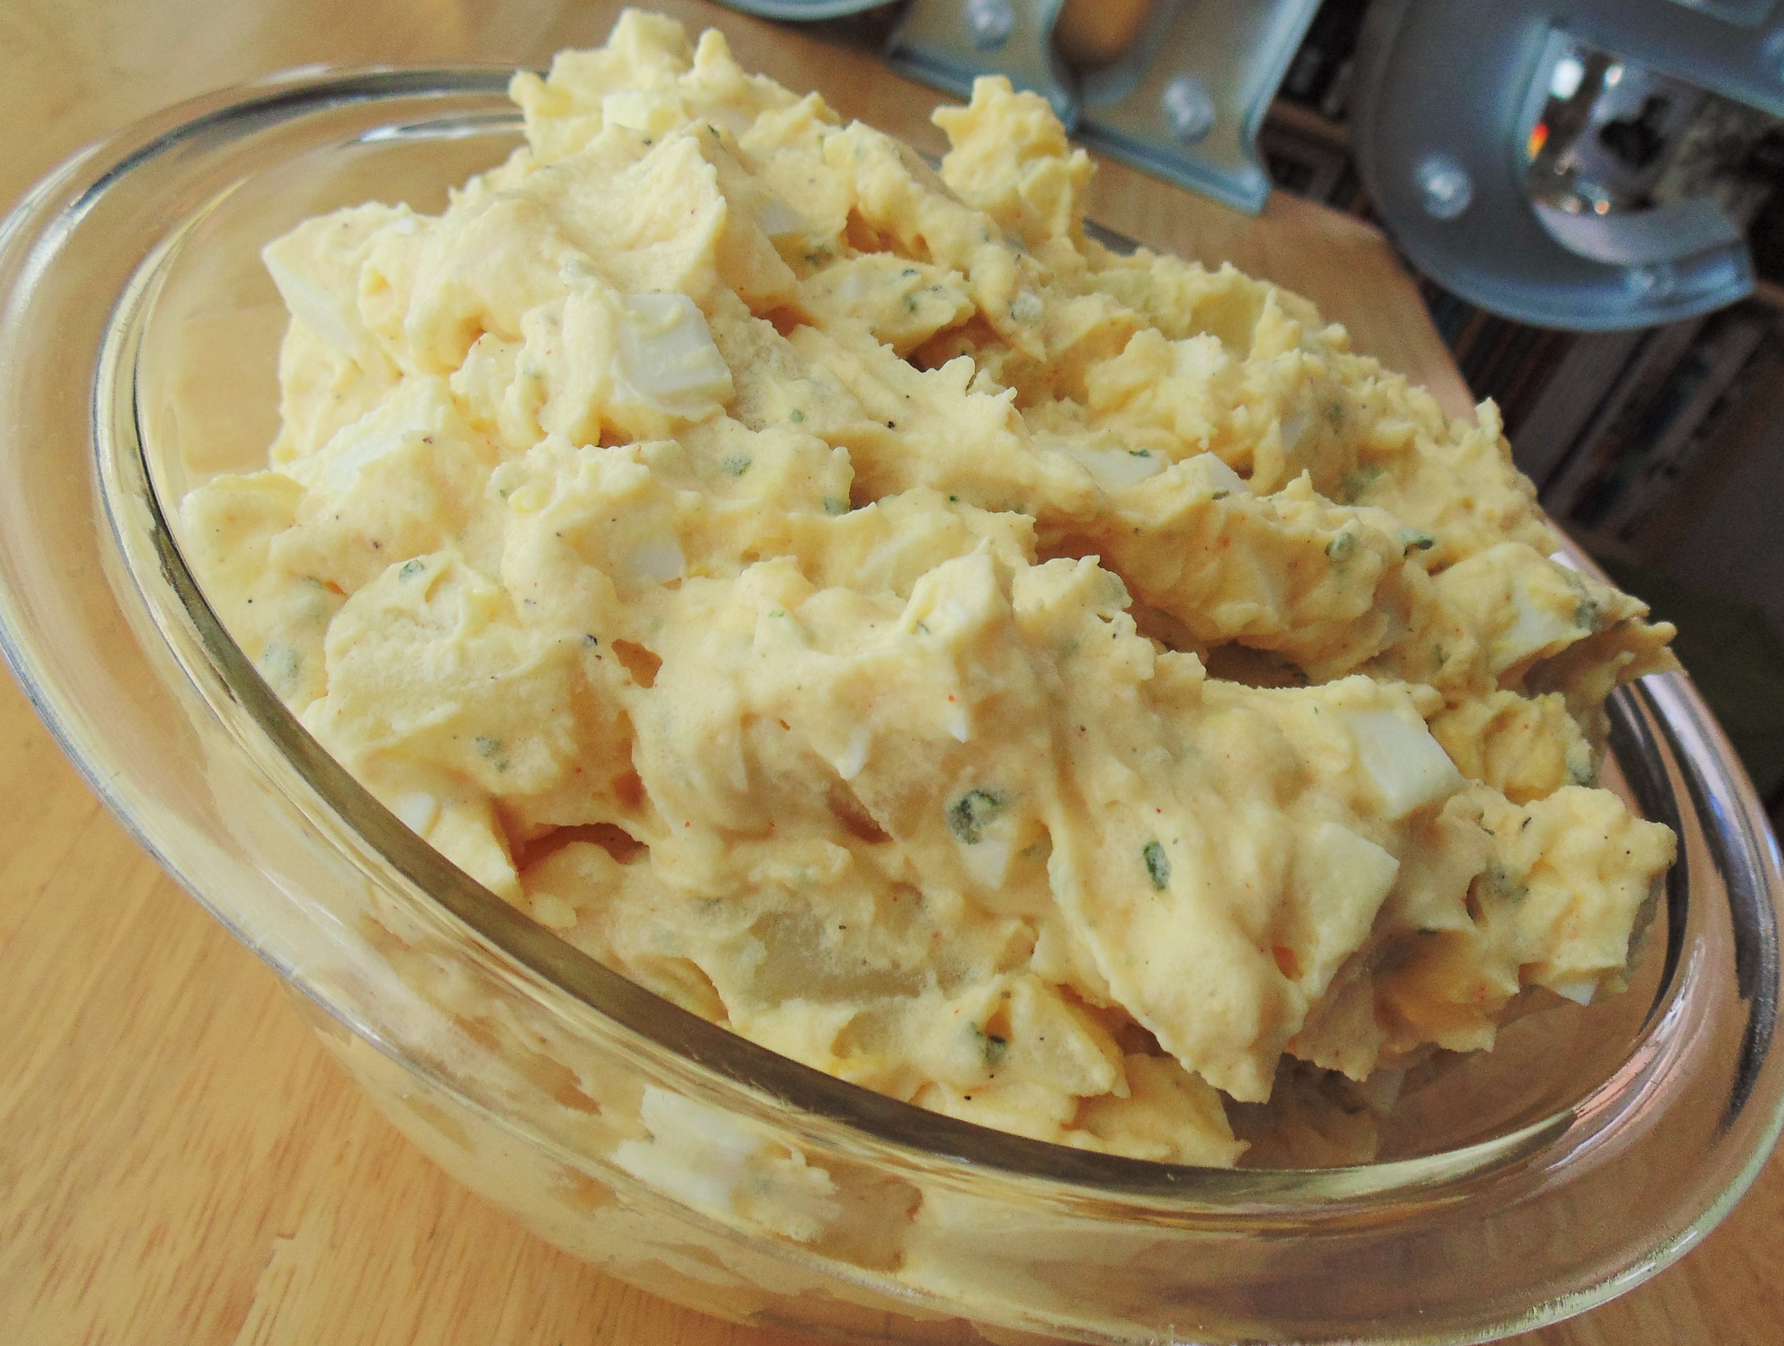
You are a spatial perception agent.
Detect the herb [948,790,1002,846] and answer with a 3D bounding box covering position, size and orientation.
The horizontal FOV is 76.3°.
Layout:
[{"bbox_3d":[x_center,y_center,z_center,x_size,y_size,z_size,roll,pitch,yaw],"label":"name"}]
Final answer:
[{"bbox_3d":[0.007,0.012,0.098,0.005,0.004,0.004,32,41,7],"label":"herb"}]

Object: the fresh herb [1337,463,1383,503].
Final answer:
[{"bbox_3d":[0.067,-0.027,0.163,0.005,0.005,0.004,37,41,13],"label":"fresh herb"}]

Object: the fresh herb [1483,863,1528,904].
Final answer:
[{"bbox_3d":[0.066,0.022,0.121,0.004,0.004,0.005,-17,56,-39],"label":"fresh herb"}]

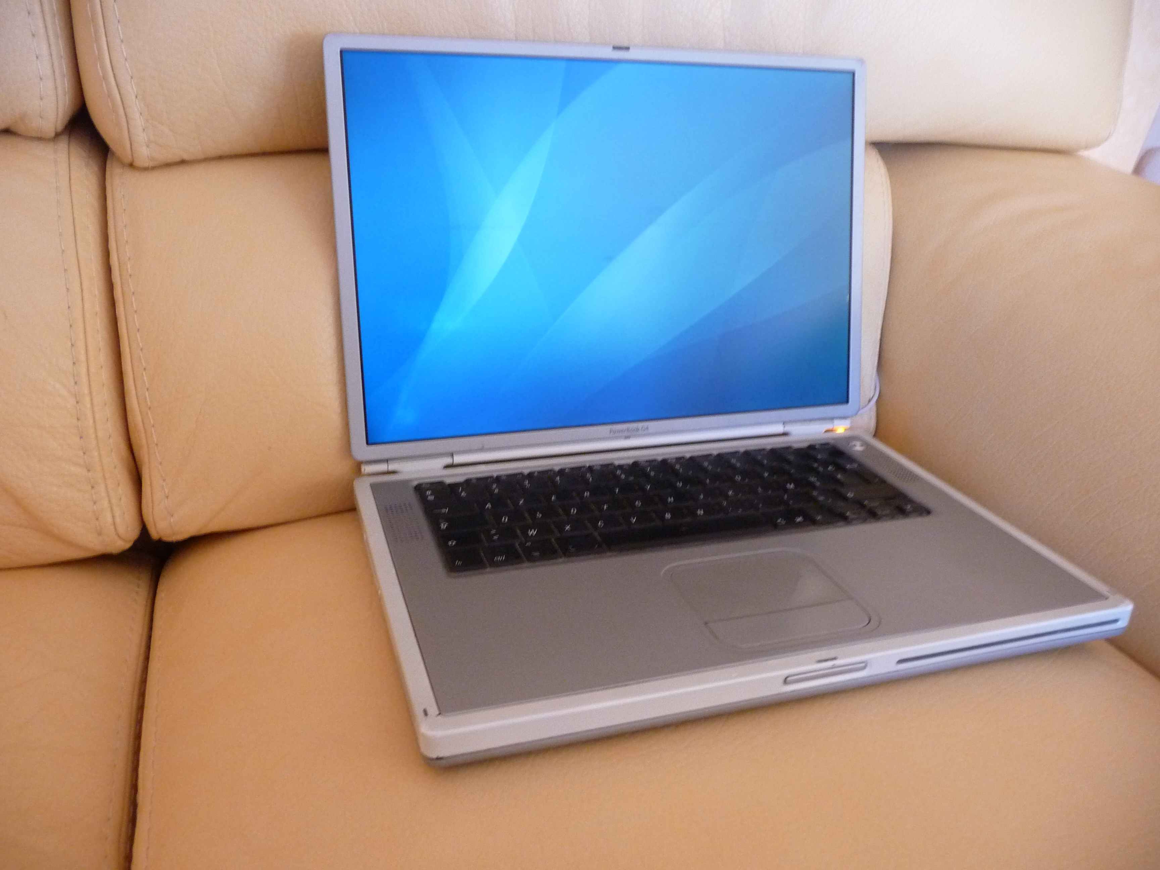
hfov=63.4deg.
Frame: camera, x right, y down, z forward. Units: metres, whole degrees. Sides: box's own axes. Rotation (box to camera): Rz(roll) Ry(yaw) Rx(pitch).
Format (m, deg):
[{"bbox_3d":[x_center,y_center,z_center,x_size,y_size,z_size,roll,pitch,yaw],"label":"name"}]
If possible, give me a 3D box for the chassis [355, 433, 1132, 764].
[{"bbox_3d":[0.066,0.060,0.499,0.341,0.018,0.233,-5,24,-18],"label":"chassis"}]

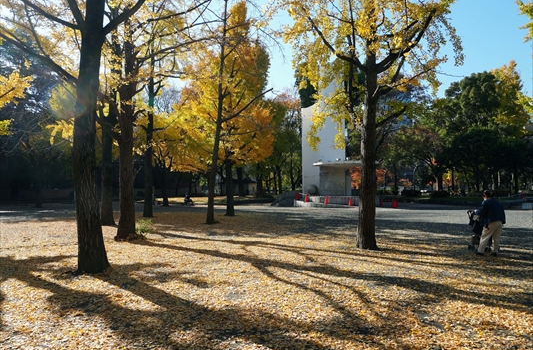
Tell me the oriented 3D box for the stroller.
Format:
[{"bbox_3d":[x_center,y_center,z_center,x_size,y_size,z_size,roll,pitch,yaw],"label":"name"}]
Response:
[{"bbox_3d":[5.560,1.460,8.650,0.520,1.050,0.820,0,-2,-12],"label":"stroller"}]

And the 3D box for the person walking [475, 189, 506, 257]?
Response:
[{"bbox_3d":[5.480,1.180,8.150,0.540,1.620,0.560,0,-2,-16],"label":"person walking"}]

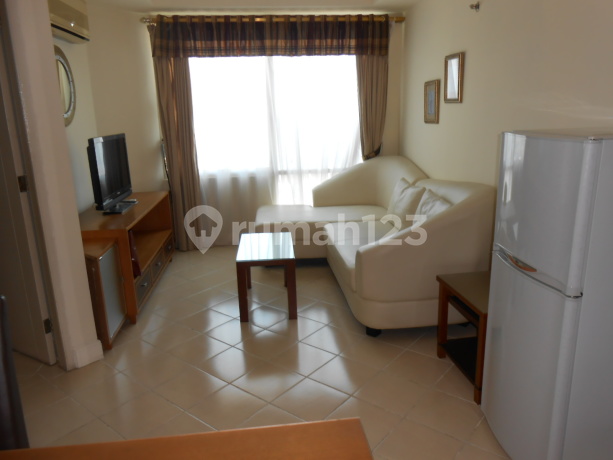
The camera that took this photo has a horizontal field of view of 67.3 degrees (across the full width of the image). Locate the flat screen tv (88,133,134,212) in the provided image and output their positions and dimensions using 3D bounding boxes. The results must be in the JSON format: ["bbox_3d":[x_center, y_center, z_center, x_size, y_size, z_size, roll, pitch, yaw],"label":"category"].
[{"bbox_3d":[-1.604,-0.475,3.844,0.165,0.600,0.875,-3,14,-7],"label":"flat screen tv"}]

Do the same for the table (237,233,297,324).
[{"bbox_3d":[-0.305,0.344,3.625,0.415,0.455,0.770,-3,14,-4],"label":"table"}]

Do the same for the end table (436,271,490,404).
[{"bbox_3d":[1.046,0.558,2.494,0.490,0.490,0.530,-3,14,-6],"label":"end table"}]

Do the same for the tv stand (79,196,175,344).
[{"bbox_3d":[-1.581,0.179,3.903,0.560,0.700,1.940,-3,14,-6],"label":"tv stand"}]

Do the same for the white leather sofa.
[{"bbox_3d":[0.308,-0.031,4.012,1.530,0.960,2.390,-3,14,-5],"label":"white leather sofa"}]

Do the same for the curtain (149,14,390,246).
[{"bbox_3d":[-0.312,-1.009,4.996,2.470,2.440,0.200,-3,14,-5],"label":"curtain"}]

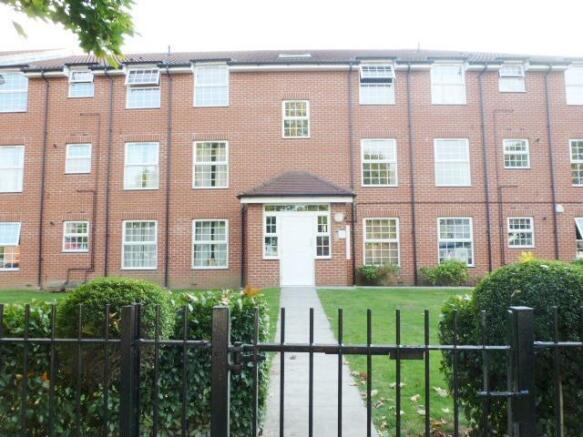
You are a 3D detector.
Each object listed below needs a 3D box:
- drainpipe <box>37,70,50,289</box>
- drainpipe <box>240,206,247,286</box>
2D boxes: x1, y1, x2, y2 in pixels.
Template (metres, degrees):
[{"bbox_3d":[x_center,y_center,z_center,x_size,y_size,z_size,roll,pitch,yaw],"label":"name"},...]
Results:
[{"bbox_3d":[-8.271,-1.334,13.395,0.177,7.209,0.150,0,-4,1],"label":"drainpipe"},{"bbox_3d":[-1.563,0.927,13.175,0.092,2.622,0.100,0,-4,1],"label":"drainpipe"}]

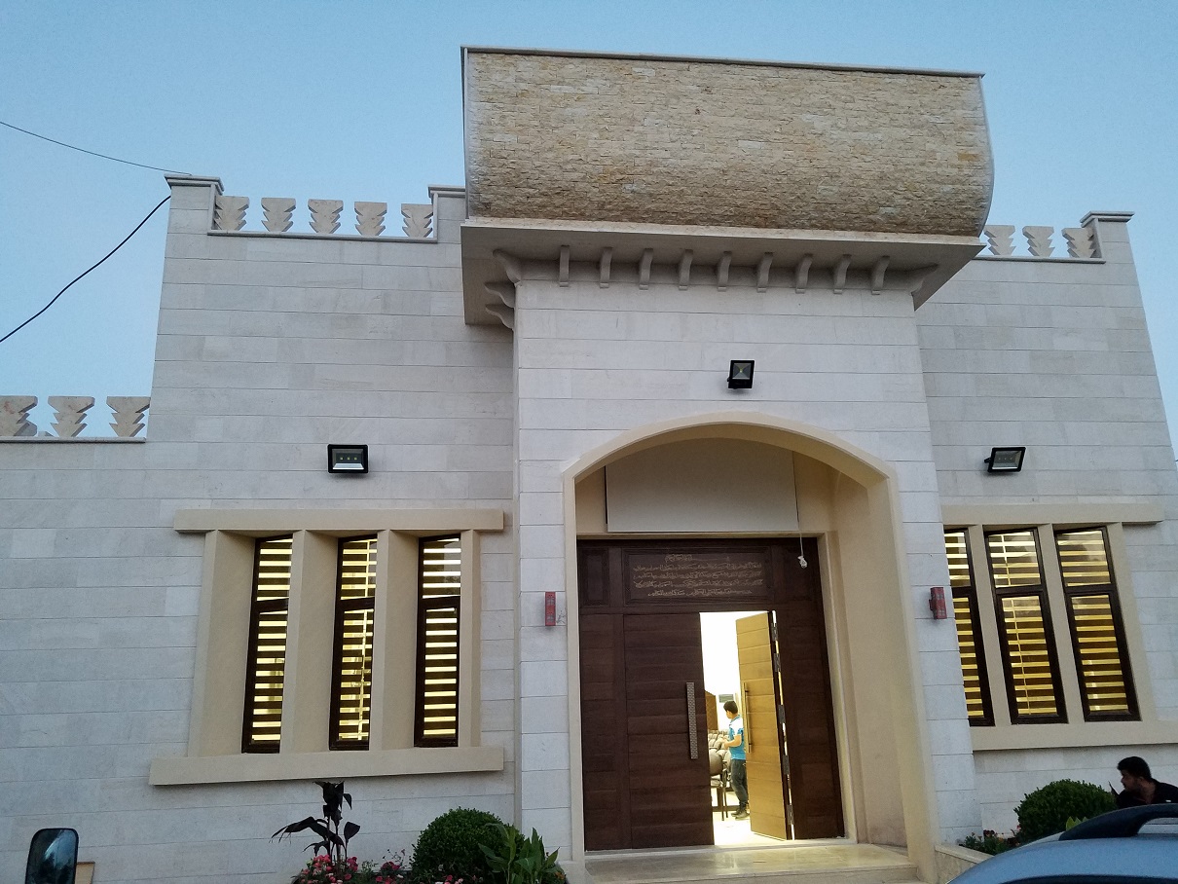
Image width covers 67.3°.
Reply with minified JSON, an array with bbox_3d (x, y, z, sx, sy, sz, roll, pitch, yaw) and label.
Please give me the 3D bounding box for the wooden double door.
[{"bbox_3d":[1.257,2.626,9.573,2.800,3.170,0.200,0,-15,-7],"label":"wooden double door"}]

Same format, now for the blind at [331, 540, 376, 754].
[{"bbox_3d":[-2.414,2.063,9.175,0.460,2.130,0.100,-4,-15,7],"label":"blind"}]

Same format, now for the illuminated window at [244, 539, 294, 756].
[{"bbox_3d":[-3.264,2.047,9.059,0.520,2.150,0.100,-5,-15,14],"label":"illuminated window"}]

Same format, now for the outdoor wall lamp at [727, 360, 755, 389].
[{"bbox_3d":[1.456,-0.642,8.458,0.225,0.265,0.120,0,10,-7],"label":"outdoor wall lamp"}]

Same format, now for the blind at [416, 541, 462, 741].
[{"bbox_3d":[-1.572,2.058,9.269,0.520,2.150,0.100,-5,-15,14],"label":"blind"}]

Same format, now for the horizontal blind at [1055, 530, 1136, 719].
[{"bbox_3d":[5.753,2.054,10.027,0.580,2.130,0.120,-9,-16,26],"label":"horizontal blind"}]

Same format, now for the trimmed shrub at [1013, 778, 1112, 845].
[{"bbox_3d":[4.014,3.195,7.383,0.800,0.700,0.800,0,-14,-7],"label":"trimmed shrub"}]

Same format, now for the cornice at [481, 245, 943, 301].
[{"bbox_3d":[1.302,-1.670,8.723,4.536,0.260,0.460,0,-15,-7],"label":"cornice"}]

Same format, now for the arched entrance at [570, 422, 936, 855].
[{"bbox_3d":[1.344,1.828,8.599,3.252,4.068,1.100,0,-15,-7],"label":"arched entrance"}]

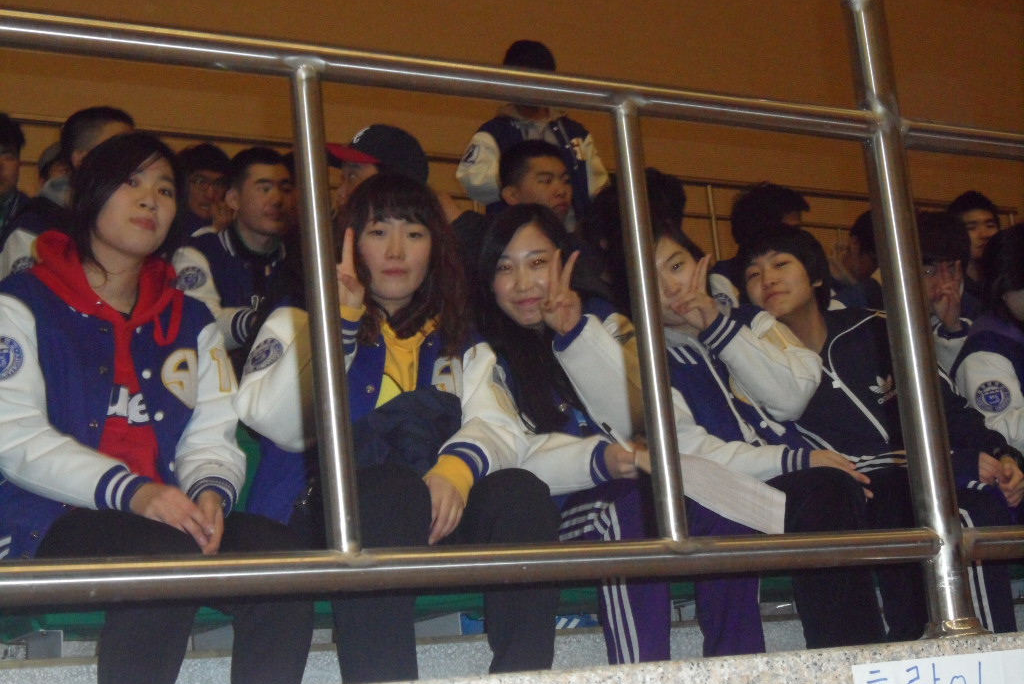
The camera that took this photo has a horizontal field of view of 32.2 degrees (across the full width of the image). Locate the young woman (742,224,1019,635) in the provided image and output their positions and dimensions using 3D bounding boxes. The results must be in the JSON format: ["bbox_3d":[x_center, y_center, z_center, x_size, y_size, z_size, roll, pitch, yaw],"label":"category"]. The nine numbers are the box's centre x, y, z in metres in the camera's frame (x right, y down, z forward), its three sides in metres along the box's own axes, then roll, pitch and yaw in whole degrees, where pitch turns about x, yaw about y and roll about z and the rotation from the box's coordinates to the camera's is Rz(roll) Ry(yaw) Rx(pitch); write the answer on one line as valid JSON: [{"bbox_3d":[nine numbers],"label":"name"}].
[{"bbox_3d":[0.770,0.260,3.415,0.520,1.110,0.700,0,-13,-26],"label":"young woman"}]

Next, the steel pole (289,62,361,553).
[{"bbox_3d":[-0.208,-0.038,2.000,0.037,0.565,0.037,2,-14,-32],"label":"steel pole"}]

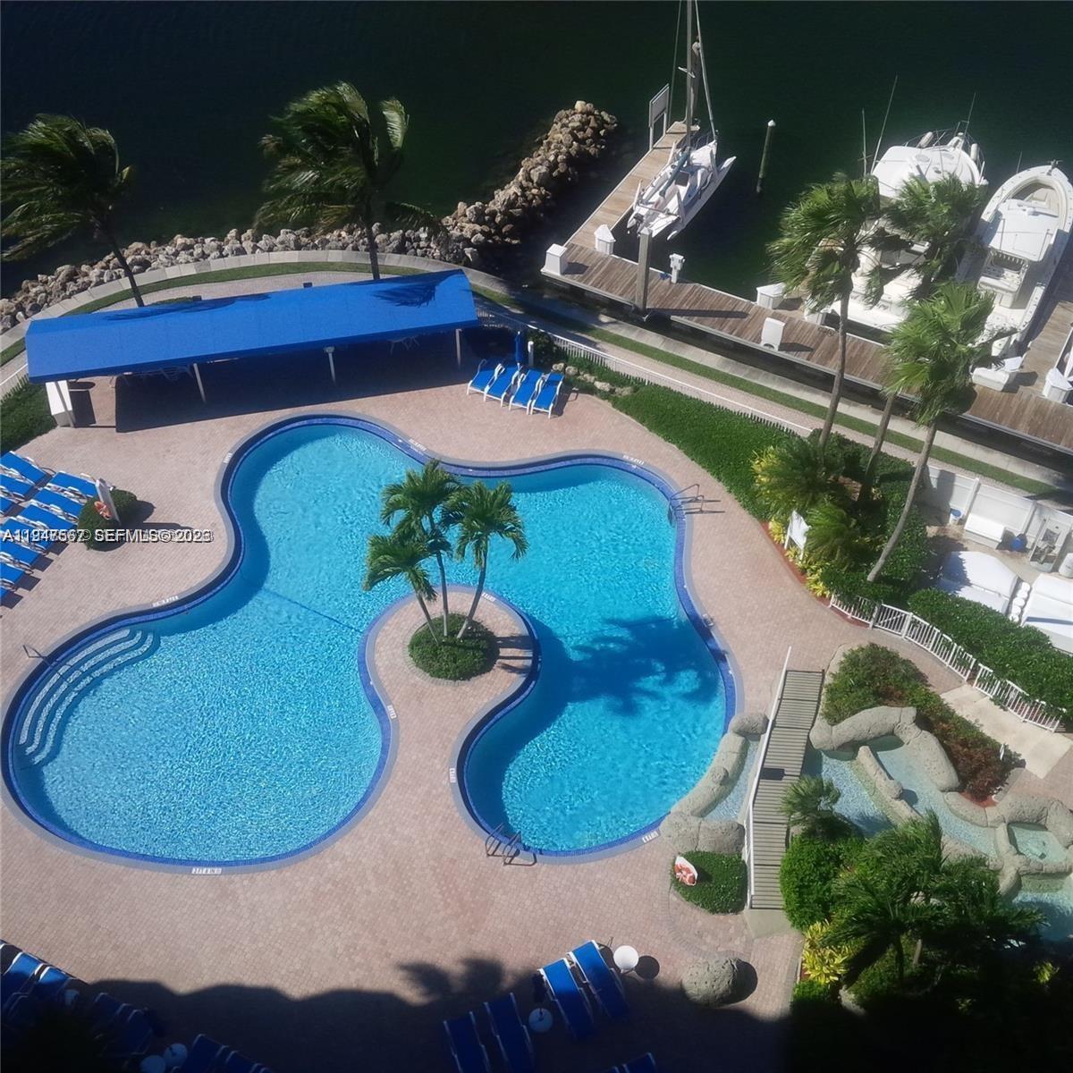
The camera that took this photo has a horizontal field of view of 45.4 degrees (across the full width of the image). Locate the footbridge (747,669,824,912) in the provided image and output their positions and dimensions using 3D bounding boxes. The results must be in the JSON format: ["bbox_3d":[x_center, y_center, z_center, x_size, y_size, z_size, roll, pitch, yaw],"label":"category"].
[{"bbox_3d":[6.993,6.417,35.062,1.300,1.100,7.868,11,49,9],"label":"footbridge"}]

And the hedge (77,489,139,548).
[{"bbox_3d":[-13.895,-0.564,41.437,2.000,0.740,2.000,0,48,0],"label":"hedge"}]

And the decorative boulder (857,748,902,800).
[{"bbox_3d":[8.609,5.960,32.168,0.500,0.550,1.650,-22,52,-19],"label":"decorative boulder"}]

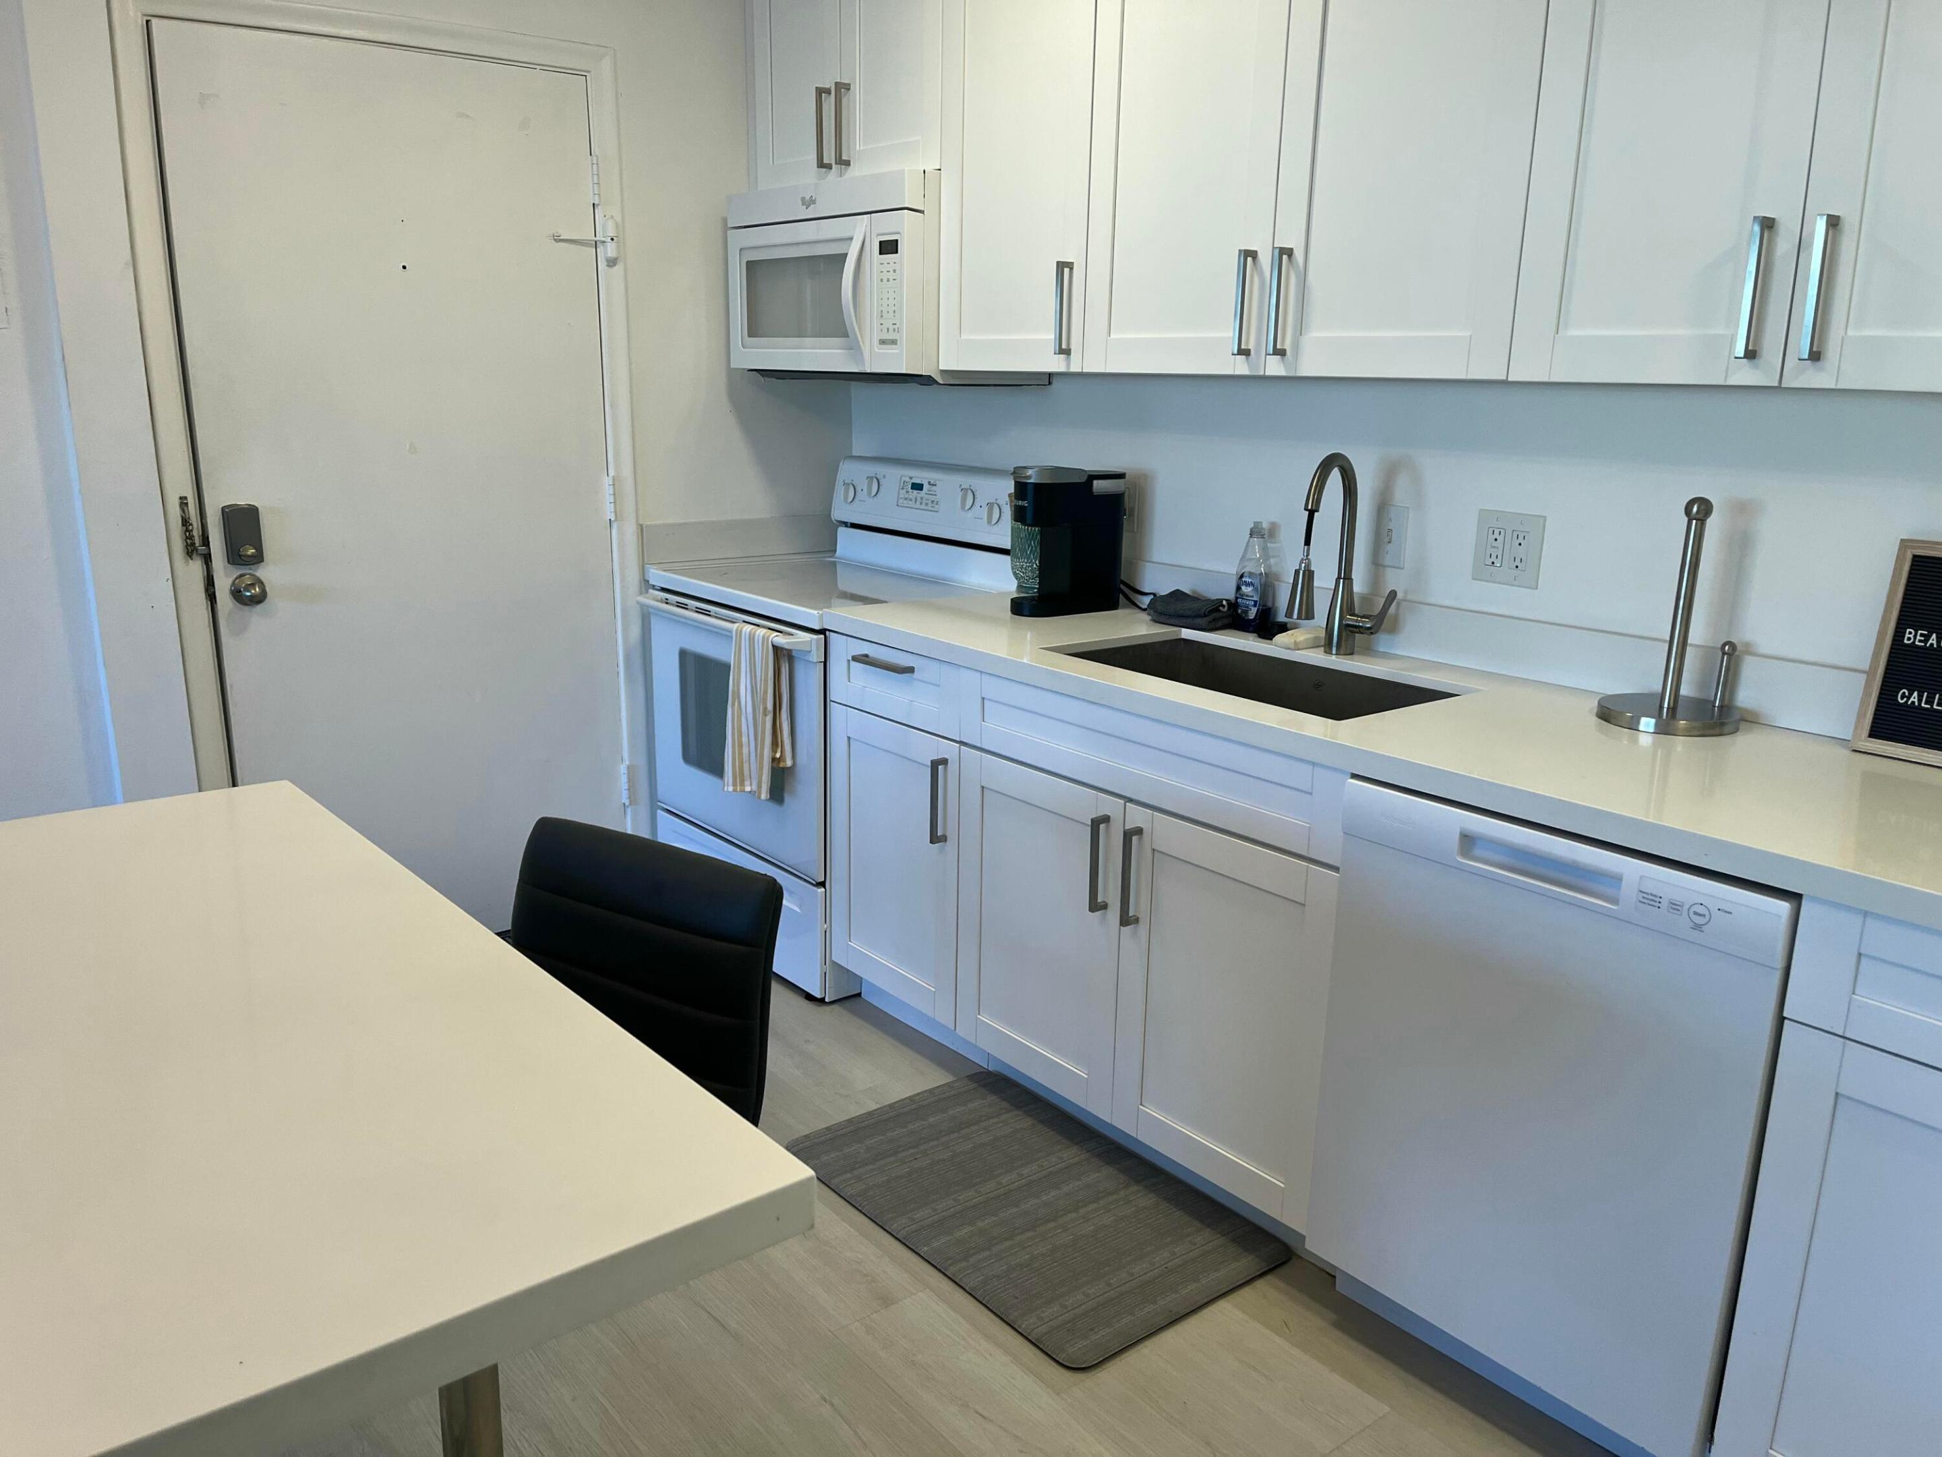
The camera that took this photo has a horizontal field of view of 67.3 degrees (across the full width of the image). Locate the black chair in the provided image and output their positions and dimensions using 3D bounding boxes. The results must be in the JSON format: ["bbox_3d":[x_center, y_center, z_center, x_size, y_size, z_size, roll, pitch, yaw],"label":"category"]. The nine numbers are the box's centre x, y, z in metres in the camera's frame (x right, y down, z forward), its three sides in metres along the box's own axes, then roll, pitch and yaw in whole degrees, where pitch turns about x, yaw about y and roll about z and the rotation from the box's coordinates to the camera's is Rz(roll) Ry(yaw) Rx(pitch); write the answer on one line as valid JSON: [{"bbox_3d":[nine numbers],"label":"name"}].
[{"bbox_3d":[-0.493,0.601,1.685,0.410,0.875,0.450,9,17,30],"label":"black chair"}]

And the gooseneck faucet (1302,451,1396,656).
[{"bbox_3d":[0.672,-0.301,2.598,0.150,0.370,0.215,13,19,40],"label":"gooseneck faucet"}]

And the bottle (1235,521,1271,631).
[{"bbox_3d":[0.566,-0.304,2.913,0.080,0.218,0.050,14,20,43],"label":"bottle"}]

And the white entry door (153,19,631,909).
[{"bbox_3d":[-1.274,-0.459,3.389,0.915,2.045,0.050,-10,18,-37],"label":"white entry door"}]

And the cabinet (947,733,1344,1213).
[{"bbox_3d":[0.475,0.380,2.721,0.560,0.640,0.905,-10,18,-37],"label":"cabinet"}]

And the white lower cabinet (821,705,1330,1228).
[{"bbox_3d":[0.332,0.334,2.895,0.560,0.640,1.360,-10,18,-37],"label":"white lower cabinet"}]

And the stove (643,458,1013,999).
[{"bbox_3d":[-0.334,-0.043,3.626,0.690,1.175,0.760,-10,18,-37],"label":"stove"}]

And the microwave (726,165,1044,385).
[{"bbox_3d":[-0.215,-1.054,3.471,0.420,0.432,0.760,-10,18,-37],"label":"microwave"}]

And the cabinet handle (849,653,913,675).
[{"bbox_3d":[-0.178,-0.130,2.956,0.034,0.013,0.173,-10,18,-37],"label":"cabinet handle"}]

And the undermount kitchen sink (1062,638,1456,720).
[{"bbox_3d":[0.486,0.019,2.597,0.400,0.230,0.710,-10,18,-37],"label":"undermount kitchen sink"}]

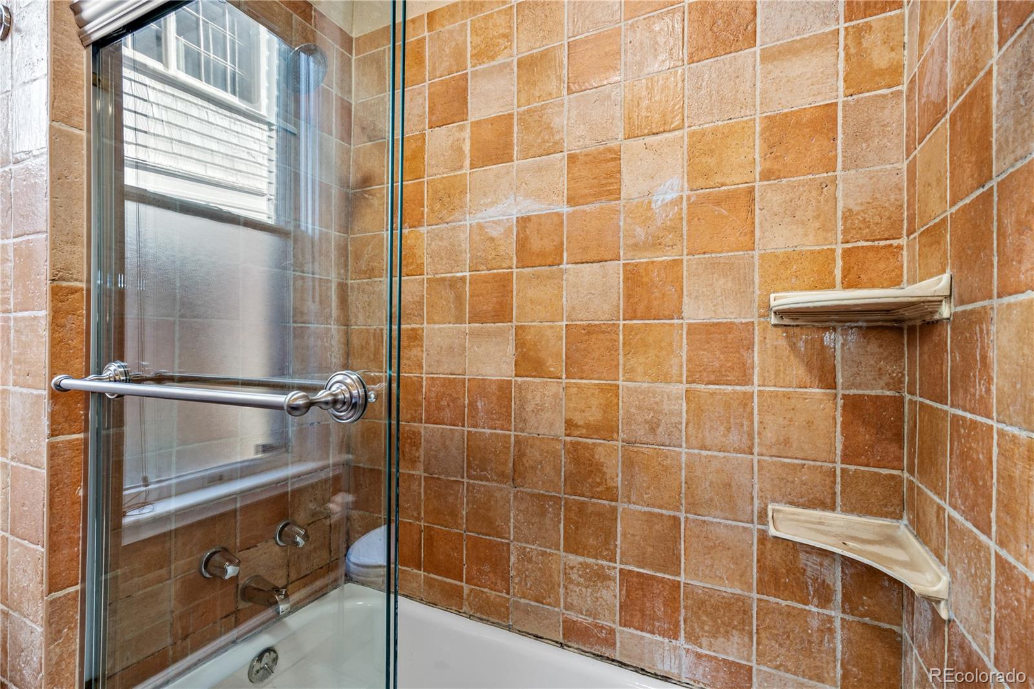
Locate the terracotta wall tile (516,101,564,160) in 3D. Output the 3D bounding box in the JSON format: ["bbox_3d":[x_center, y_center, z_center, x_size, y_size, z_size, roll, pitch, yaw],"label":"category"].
[{"bbox_3d":[0.066,-0.589,1.266,0.144,0.144,0.011,0,0,26],"label":"terracotta wall tile"}]

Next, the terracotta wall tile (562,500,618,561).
[{"bbox_3d":[0.192,0.480,1.193,0.144,0.147,0.011,0,0,26],"label":"terracotta wall tile"}]

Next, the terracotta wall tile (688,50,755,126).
[{"bbox_3d":[0.476,-0.591,1.073,0.146,0.144,0.010,0,0,26],"label":"terracotta wall tile"}]

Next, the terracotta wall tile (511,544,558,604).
[{"bbox_3d":[0.056,0.636,1.268,0.145,0.147,0.010,0,0,26],"label":"terracotta wall tile"}]

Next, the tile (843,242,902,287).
[{"bbox_3d":[0.725,-0.130,0.939,0.100,0.144,0.012,0,0,26],"label":"tile"}]

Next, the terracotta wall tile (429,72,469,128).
[{"bbox_3d":[-0.207,-0.742,1.404,0.146,0.141,0.012,0,-1,26],"label":"terracotta wall tile"}]

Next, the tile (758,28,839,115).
[{"bbox_3d":[0.609,-0.587,0.999,0.145,0.145,0.012,0,-1,26],"label":"tile"}]

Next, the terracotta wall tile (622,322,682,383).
[{"bbox_3d":[0.332,0.020,1.129,0.145,0.146,0.011,0,0,26],"label":"terracotta wall tile"}]

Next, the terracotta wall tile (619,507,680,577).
[{"bbox_3d":[0.326,0.477,1.125,0.145,0.141,0.012,0,-1,26],"label":"terracotta wall tile"}]

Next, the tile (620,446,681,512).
[{"bbox_3d":[0.333,0.331,1.143,0.145,0.144,0.012,0,-1,26],"label":"tile"}]

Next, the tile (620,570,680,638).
[{"bbox_3d":[0.325,0.629,1.124,0.146,0.139,0.012,0,-1,26],"label":"tile"}]

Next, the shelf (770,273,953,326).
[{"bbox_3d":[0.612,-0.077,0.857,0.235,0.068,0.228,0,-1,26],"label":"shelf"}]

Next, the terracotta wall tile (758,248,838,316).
[{"bbox_3d":[0.607,-0.131,0.997,0.144,0.144,0.012,0,0,26],"label":"terracotta wall tile"}]

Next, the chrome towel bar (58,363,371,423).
[{"bbox_3d":[-0.512,0.069,0.708,0.679,0.071,0.113,0,0,26],"label":"chrome towel bar"}]

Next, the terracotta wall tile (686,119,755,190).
[{"bbox_3d":[0.477,-0.442,1.081,0.146,0.143,0.012,0,-1,26],"label":"terracotta wall tile"}]

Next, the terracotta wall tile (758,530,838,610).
[{"bbox_3d":[0.600,0.478,0.990,0.146,0.140,0.012,0,-1,26],"label":"terracotta wall tile"}]

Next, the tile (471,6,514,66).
[{"bbox_3d":[-0.069,-0.891,1.336,0.146,0.145,0.012,0,0,26],"label":"tile"}]

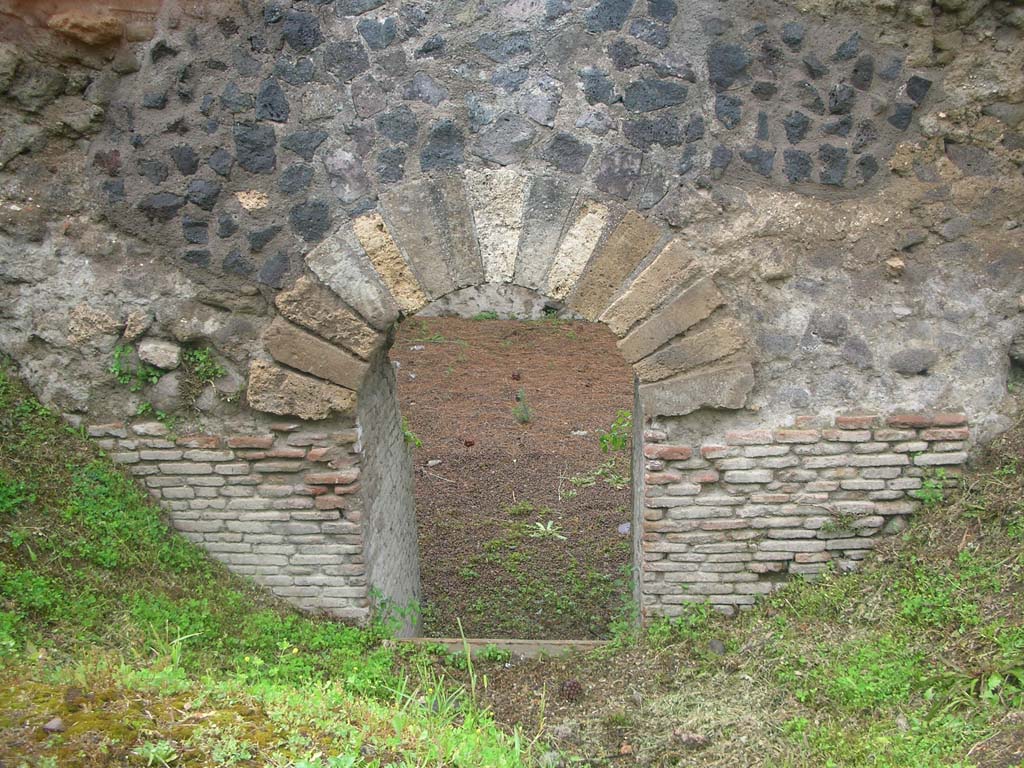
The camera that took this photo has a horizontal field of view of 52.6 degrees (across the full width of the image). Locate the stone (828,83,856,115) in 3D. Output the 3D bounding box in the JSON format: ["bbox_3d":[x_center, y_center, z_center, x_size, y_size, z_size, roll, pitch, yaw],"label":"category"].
[{"bbox_3d":[1.422,-1.228,4.455,0.119,0.132,0.107,-1,12,0],"label":"stone"}]

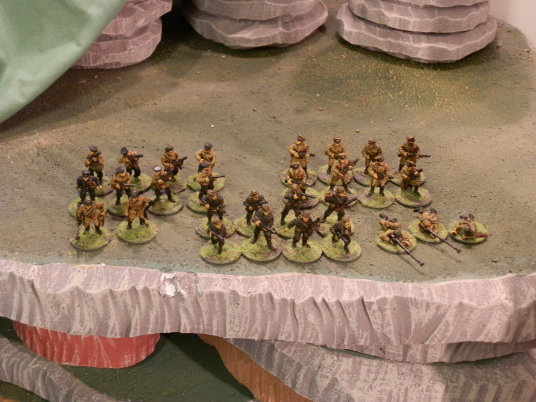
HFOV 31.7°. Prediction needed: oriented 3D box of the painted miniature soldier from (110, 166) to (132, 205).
[{"bbox_3d":[-0.096,-0.012,0.619,0.015,0.027,0.013,-8,32,-17],"label":"painted miniature soldier"}]

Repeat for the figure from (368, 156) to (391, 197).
[{"bbox_3d":[0.075,-0.017,0.628,0.015,0.030,0.012,-6,33,-13],"label":"figure"}]

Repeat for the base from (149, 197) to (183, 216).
[{"bbox_3d":[-0.068,0.002,0.627,0.025,0.002,0.025,2,31,0],"label":"base"}]

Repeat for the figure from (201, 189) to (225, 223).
[{"bbox_3d":[-0.034,0.004,0.599,0.015,0.023,0.014,-5,30,-12],"label":"figure"}]

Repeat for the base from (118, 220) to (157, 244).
[{"bbox_3d":[-0.083,0.019,0.595,0.025,0.003,0.025,1,30,0],"label":"base"}]

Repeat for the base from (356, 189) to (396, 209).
[{"bbox_3d":[0.073,-0.002,0.640,0.025,0.002,0.025,2,31,0],"label":"base"}]

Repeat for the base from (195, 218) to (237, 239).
[{"bbox_3d":[-0.033,0.017,0.602,0.025,0.002,0.025,2,30,0],"label":"base"}]

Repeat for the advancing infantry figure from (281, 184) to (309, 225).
[{"bbox_3d":[0.016,0.001,0.600,0.016,0.028,0.017,-23,38,-36],"label":"advancing infantry figure"}]

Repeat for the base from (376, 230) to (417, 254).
[{"bbox_3d":[0.080,0.025,0.592,0.025,0.003,0.025,2,32,0],"label":"base"}]

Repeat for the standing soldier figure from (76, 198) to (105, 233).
[{"bbox_3d":[-0.110,0.009,0.585,0.018,0.024,0.013,-5,30,-11],"label":"standing soldier figure"}]

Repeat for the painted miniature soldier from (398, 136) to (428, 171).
[{"bbox_3d":[0.103,-0.034,0.667,0.020,0.029,0.014,-8,32,-17],"label":"painted miniature soldier"}]

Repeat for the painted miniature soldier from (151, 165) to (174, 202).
[{"bbox_3d":[-0.068,-0.012,0.615,0.014,0.026,0.013,-18,38,-29],"label":"painted miniature soldier"}]

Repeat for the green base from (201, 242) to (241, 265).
[{"bbox_3d":[-0.029,0.031,0.577,0.025,0.003,0.025,1,30,0],"label":"green base"}]

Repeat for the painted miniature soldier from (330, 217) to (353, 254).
[{"bbox_3d":[0.046,0.019,0.577,0.013,0.022,0.016,-10,34,-18],"label":"painted miniature soldier"}]

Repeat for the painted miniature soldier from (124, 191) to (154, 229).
[{"bbox_3d":[-0.082,0.004,0.593,0.017,0.026,0.013,-5,31,-13],"label":"painted miniature soldier"}]

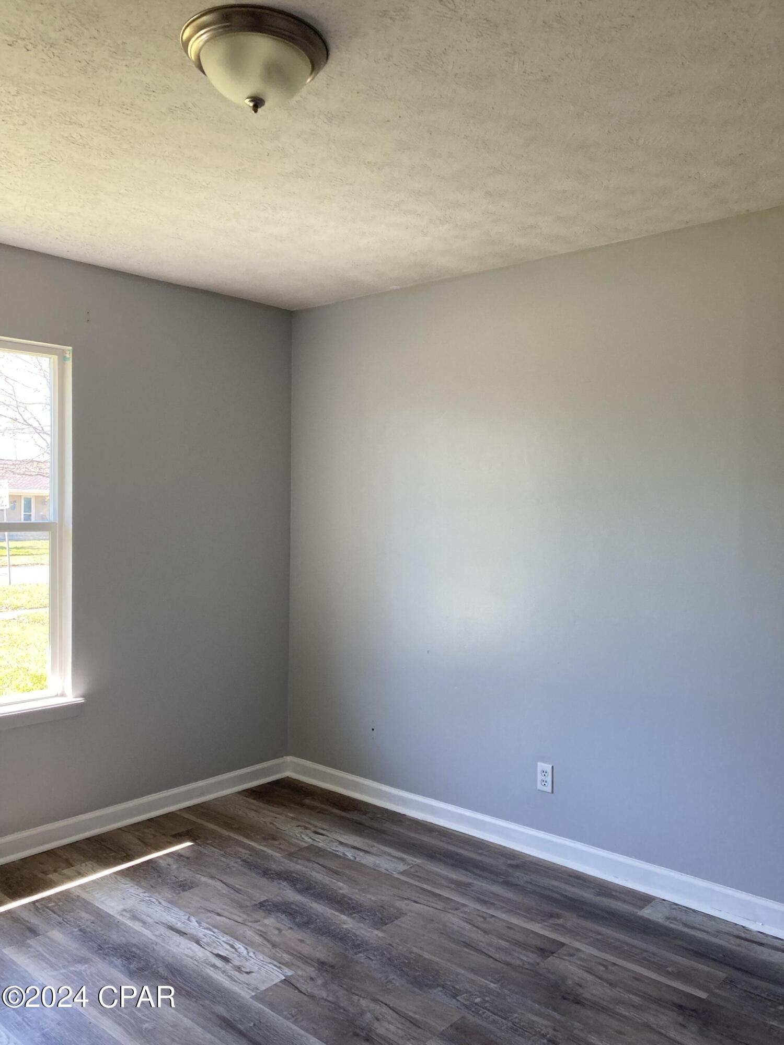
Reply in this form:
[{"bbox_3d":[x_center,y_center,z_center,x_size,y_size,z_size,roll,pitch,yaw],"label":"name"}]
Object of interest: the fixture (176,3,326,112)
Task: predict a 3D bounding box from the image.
[{"bbox_3d":[-0.303,-0.981,1.872,0.322,0.148,0.322,1,1,0],"label":"fixture"}]

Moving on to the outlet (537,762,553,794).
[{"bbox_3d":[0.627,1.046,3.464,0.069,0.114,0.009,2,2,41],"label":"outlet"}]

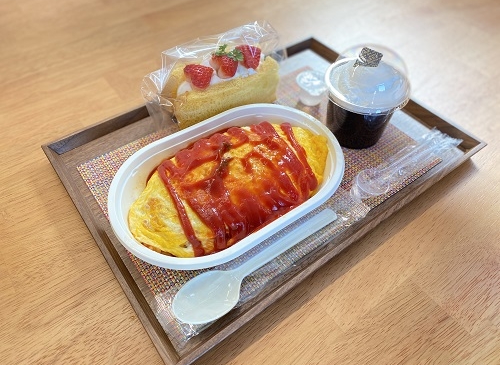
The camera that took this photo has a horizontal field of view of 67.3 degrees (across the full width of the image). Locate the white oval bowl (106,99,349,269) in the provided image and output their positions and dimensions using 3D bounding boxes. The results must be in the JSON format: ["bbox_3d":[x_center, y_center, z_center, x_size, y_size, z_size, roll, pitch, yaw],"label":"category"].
[{"bbox_3d":[-0.017,0.001,0.340,0.213,0.043,0.142,-27,56,-22],"label":"white oval bowl"}]

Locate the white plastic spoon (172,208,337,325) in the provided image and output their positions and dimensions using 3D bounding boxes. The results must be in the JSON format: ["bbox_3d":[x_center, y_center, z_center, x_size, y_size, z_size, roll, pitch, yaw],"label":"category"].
[{"bbox_3d":[0.011,0.061,0.307,0.163,0.016,0.040,-27,56,-22],"label":"white plastic spoon"}]

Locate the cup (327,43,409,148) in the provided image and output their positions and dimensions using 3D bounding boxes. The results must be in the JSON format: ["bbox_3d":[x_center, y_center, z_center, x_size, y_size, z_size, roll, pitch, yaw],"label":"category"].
[{"bbox_3d":[0.117,-0.091,0.388,0.087,0.096,0.087,1,50,-1],"label":"cup"}]

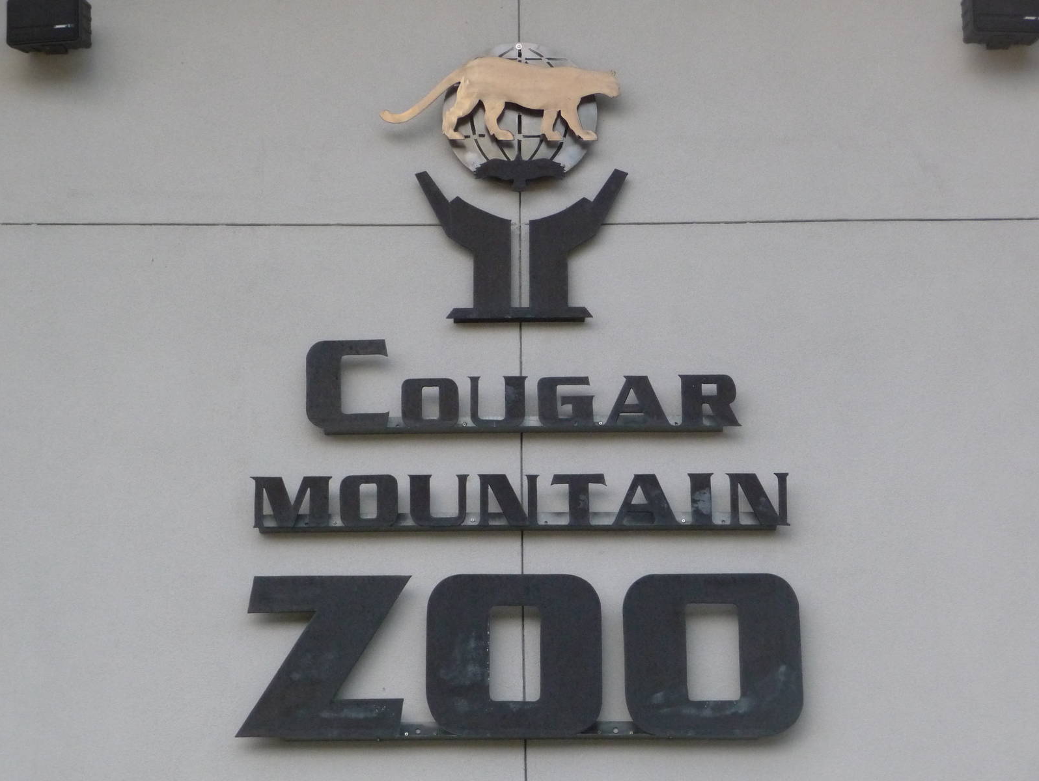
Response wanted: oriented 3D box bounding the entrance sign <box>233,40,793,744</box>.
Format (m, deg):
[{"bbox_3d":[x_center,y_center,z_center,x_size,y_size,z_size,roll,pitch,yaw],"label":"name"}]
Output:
[{"bbox_3d":[-0.004,-0.041,16.200,2.318,3.092,0.110,0,-20,0],"label":"entrance sign"}]

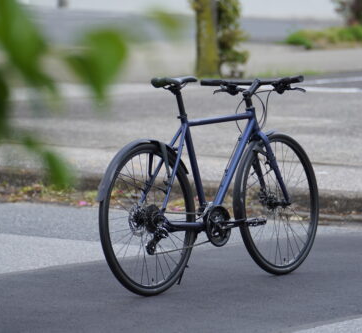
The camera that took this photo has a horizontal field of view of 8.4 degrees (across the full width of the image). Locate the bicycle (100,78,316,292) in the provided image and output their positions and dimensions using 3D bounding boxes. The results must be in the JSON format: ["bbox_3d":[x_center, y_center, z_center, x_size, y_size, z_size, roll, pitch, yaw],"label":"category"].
[{"bbox_3d":[0.158,0.068,11.597,0.600,0.980,1.730,0,3,37],"label":"bicycle"}]

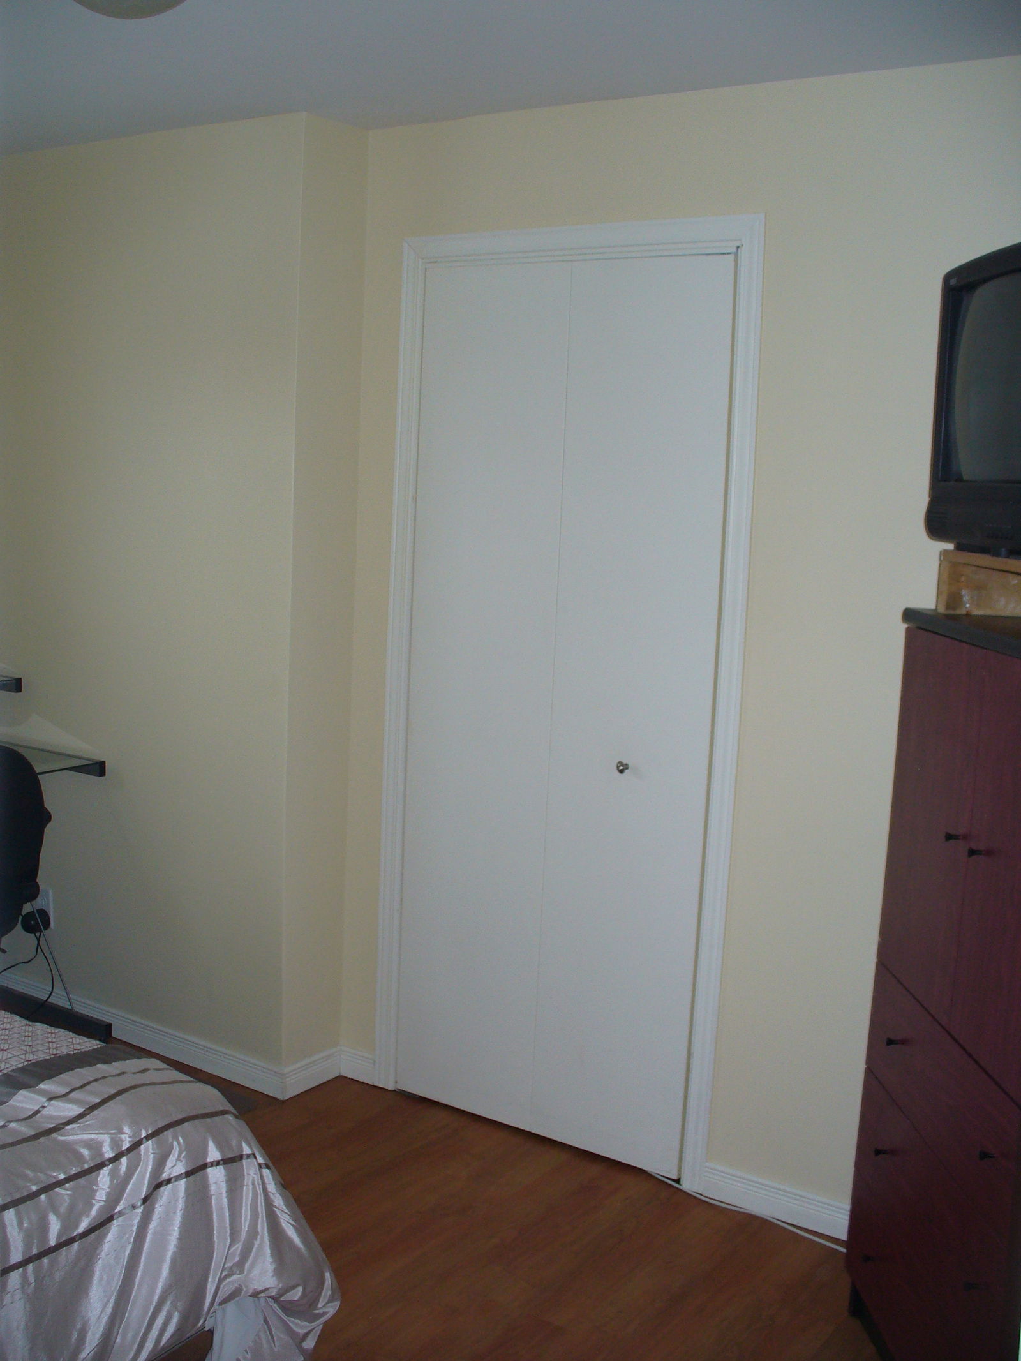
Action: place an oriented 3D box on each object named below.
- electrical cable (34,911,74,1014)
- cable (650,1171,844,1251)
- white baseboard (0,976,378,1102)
[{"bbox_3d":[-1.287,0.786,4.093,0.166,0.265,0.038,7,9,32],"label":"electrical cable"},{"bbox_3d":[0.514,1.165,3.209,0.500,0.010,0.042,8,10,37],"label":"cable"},{"bbox_3d":[-0.921,0.957,4.020,1.255,0.080,0.210,7,9,32],"label":"white baseboard"}]

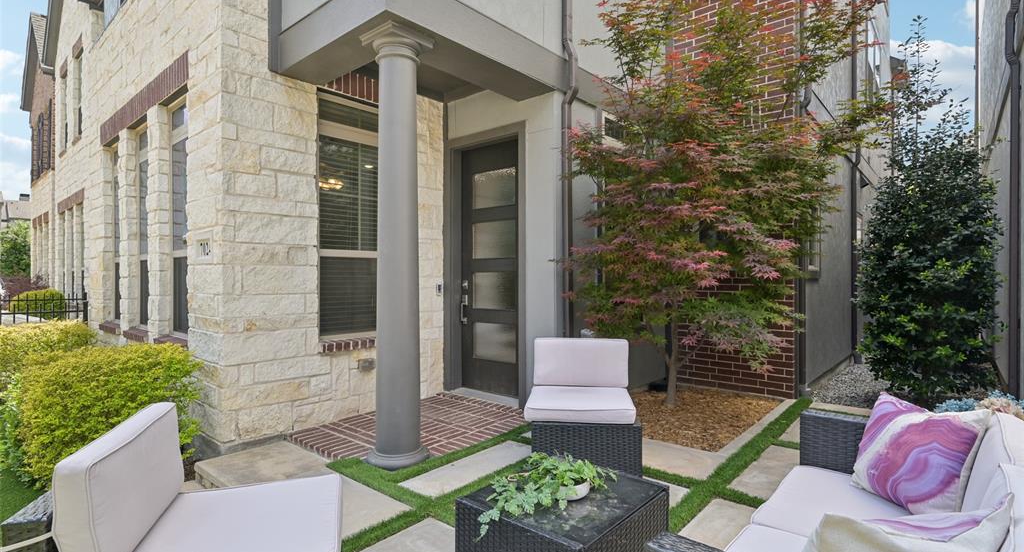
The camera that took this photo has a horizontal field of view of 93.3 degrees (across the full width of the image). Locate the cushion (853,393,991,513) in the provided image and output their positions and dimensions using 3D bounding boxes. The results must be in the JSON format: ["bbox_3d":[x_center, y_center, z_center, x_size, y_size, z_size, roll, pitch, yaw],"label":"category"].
[{"bbox_3d":[1.375,0.605,1.665,0.150,0.410,0.420,23,-6,-14],"label":"cushion"}]

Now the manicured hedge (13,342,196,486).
[{"bbox_3d":[-2.971,1.029,3.542,1.300,0.920,0.850,0,1,40],"label":"manicured hedge"}]

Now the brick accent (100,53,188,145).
[{"bbox_3d":[-3.596,-1.601,4.687,3.020,0.250,0.110,0,0,40],"label":"brick accent"}]

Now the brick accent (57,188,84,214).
[{"bbox_3d":[-9.359,-1.565,10.302,3.100,0.250,0.130,0,1,40],"label":"brick accent"}]

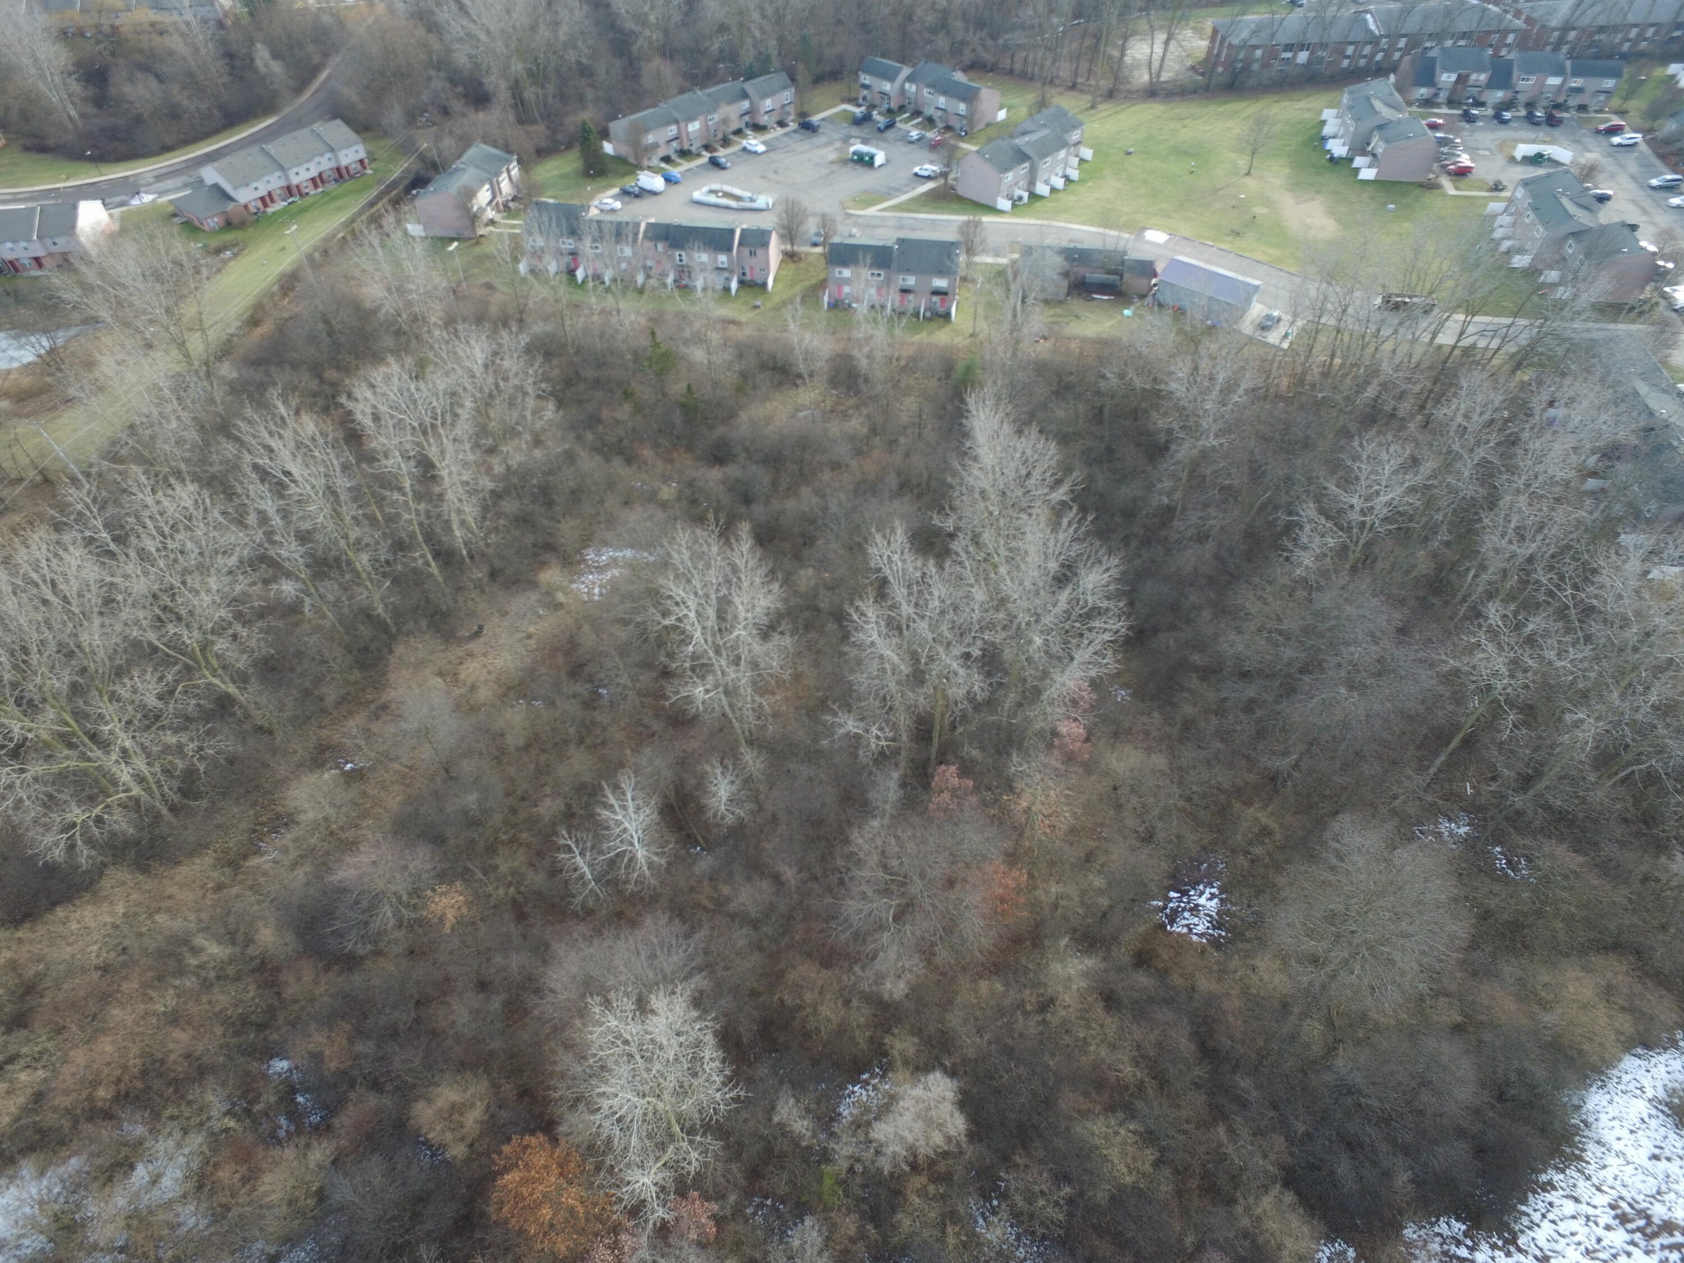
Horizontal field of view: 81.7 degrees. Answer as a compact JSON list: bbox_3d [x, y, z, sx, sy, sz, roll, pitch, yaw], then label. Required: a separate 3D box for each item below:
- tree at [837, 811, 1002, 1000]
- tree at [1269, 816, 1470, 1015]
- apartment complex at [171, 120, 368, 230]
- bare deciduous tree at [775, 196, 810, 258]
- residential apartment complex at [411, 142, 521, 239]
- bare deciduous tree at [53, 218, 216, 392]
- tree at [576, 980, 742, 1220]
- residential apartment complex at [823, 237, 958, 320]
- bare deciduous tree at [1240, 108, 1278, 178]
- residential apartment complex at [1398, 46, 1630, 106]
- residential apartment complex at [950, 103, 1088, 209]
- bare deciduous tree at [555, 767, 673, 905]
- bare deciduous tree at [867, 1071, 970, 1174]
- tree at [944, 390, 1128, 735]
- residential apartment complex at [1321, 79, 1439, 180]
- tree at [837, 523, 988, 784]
[{"bbox_3d":[5.720,19.210,70.440,12.000,10.500,12.000,-1,47,0],"label":"tree"},{"bbox_3d":[36.270,20.050,68.130,12.200,13.200,13.400,0,46,0],"label":"tree"},{"bbox_3d":[-98.890,-79.200,167.420,11.690,7.770,32.200,26,52,23],"label":"apartment complex"},{"bbox_3d":[-7.400,-60.140,145.240,5.400,9.200,5.400,-1,47,0],"label":"bare deciduous tree"},{"bbox_3d":[-61.860,-73.490,161.750,9.730,7.630,19.670,6,47,6],"label":"residential apartment complex"},{"bbox_3d":[-84.840,-38.760,119.820,15.300,20.800,14.000,0,46,0],"label":"bare deciduous tree"},{"bbox_3d":[-10.850,28.550,58.500,9.400,16.000,12.200,0,46,0],"label":"tree"},{"bbox_3d":[7.980,-52.950,141.640,18.900,7.630,9.030,7,47,7],"label":"residential apartment complex"},{"bbox_3d":[72.070,-84.890,169.240,5.800,10.900,5.800,0,46,0],"label":"bare deciduous tree"},{"bbox_3d":[128.630,-107.070,187.820,37.500,7.600,10.800,5,47,5],"label":"residential apartment complex"},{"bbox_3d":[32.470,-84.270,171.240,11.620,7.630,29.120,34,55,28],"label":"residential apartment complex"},{"bbox_3d":[-16.940,15.490,72.200,7.500,13.500,6.500,-1,47,0],"label":"bare deciduous tree"},{"bbox_3d":[4.770,31.640,62.680,6.600,5.500,6.100,0,46,0],"label":"bare deciduous tree"},{"bbox_3d":[14.430,-4.200,78.750,13.500,30.000,14.000,-1,47,0],"label":"tree"},{"bbox_3d":[95.850,-90.170,173.300,13.000,7.600,27.800,7,48,7],"label":"residential apartment complex"},{"bbox_3d":[5.540,2.660,74.220,11.000,27.500,10.500,-1,47,0],"label":"tree"}]

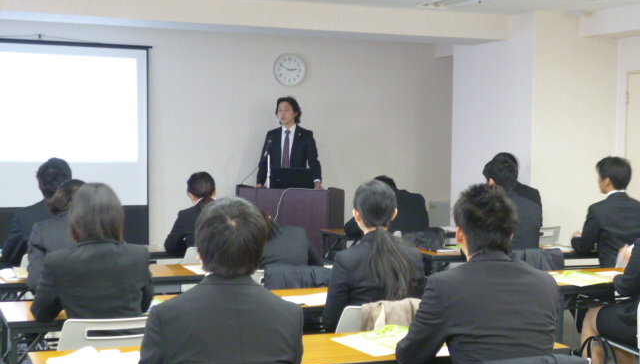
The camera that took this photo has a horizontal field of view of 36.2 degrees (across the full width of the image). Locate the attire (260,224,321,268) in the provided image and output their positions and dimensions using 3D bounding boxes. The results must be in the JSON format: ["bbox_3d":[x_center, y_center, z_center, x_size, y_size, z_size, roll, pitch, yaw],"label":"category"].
[{"bbox_3d":[-0.219,0.459,4.962,0.460,0.510,0.420,0,3,-22],"label":"attire"}]

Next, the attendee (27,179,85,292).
[{"bbox_3d":[-1.161,0.581,4.596,0.450,1.200,0.700,0,3,-14],"label":"attendee"}]

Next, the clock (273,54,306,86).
[{"bbox_3d":[-0.250,-0.942,8.301,0.275,0.275,0.045,0,3,-22],"label":"clock"}]

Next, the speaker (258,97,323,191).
[{"bbox_3d":[-0.248,0.176,7.972,0.530,1.720,0.360,1,3,-4],"label":"speaker"}]

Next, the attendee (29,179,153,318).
[{"bbox_3d":[-0.878,0.609,3.675,0.440,1.240,0.700,0,3,-20],"label":"attendee"}]

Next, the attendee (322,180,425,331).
[{"bbox_3d":[0.220,0.605,4.122,0.470,1.240,0.700,0,3,-22],"label":"attendee"}]

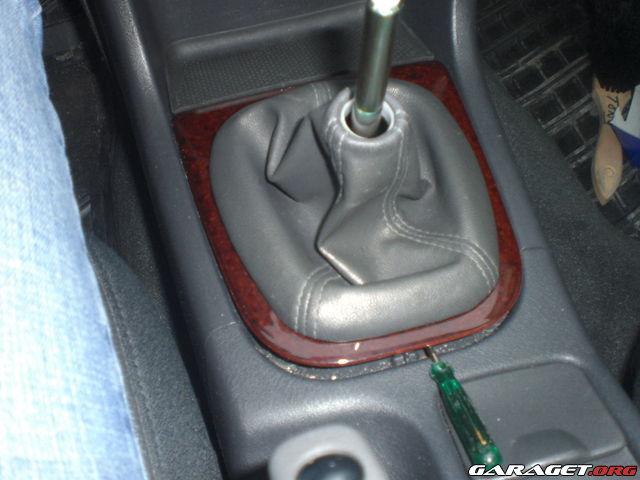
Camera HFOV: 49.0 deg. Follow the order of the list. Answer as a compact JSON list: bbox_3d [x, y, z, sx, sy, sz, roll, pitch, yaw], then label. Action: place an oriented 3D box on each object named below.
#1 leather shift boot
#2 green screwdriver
[{"bbox_3d":[0.027,-0.038,0.384,0.161,0.072,0.168,-14,68,-11],"label":"leather shift boot"},{"bbox_3d":[0.067,0.074,0.370,0.016,0.016,0.093,-17,54,-13],"label":"green screwdriver"}]

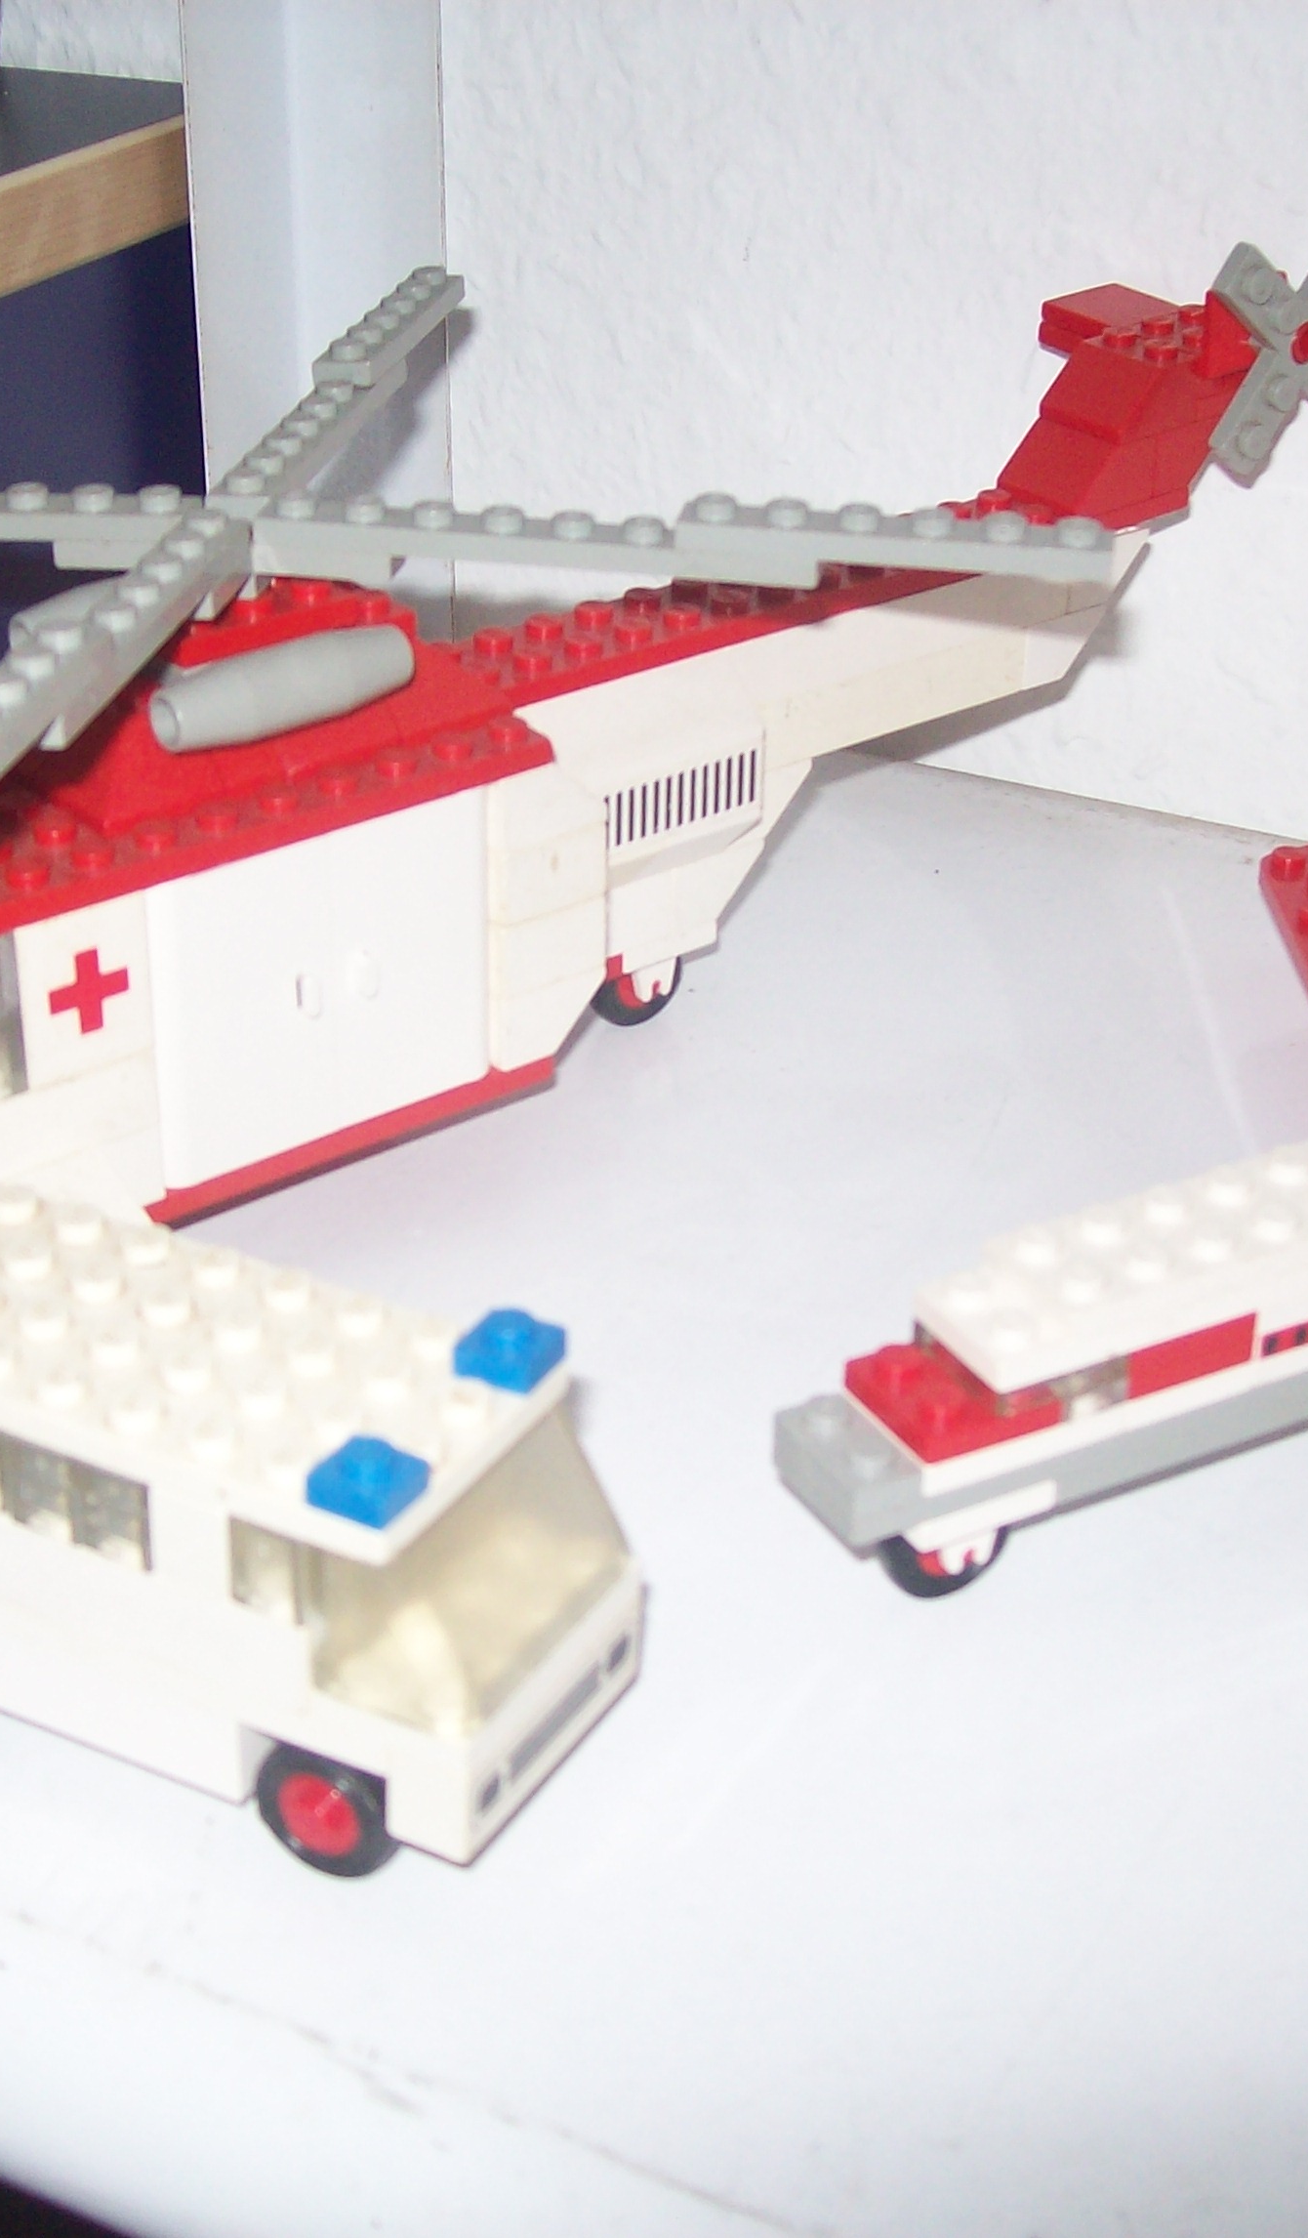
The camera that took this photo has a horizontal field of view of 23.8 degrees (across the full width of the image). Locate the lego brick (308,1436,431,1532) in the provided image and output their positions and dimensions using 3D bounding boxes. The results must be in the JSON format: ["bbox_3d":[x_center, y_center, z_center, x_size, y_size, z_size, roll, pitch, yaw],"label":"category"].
[{"bbox_3d":[-0.024,0.031,0.263,0.008,0.005,0.008,15,31,24],"label":"lego brick"}]

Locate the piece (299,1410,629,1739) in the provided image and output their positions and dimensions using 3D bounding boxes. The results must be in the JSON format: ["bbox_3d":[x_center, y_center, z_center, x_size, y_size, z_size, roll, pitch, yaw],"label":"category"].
[{"bbox_3d":[-0.016,0.038,0.277,0.016,0.016,0.032,15,31,24],"label":"piece"}]

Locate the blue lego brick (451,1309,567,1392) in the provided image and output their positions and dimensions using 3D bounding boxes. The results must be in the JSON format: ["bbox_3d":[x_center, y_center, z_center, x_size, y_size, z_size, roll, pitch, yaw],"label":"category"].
[{"bbox_3d":[-0.013,0.021,0.282,0.008,0.005,0.008,15,31,24],"label":"blue lego brick"}]

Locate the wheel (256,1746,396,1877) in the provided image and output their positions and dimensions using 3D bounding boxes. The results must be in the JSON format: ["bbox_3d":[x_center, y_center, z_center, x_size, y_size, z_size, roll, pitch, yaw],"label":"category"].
[{"bbox_3d":[-0.029,0.061,0.280,0.014,0.014,0.005,15,31,24],"label":"wheel"}]

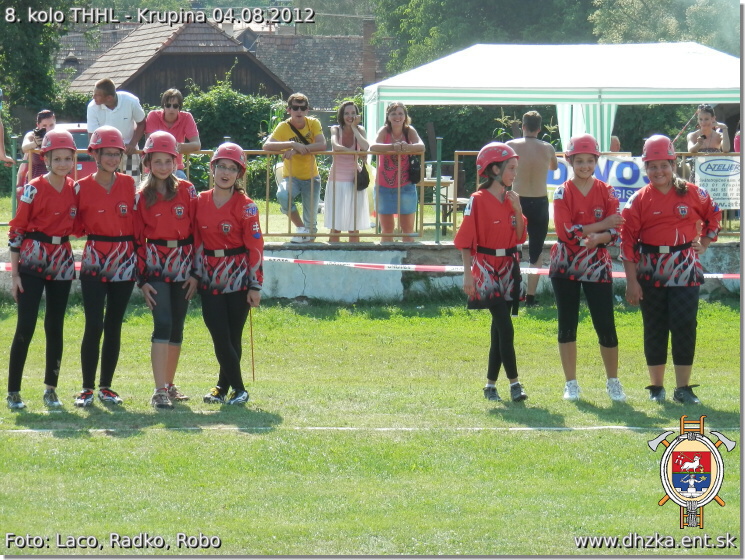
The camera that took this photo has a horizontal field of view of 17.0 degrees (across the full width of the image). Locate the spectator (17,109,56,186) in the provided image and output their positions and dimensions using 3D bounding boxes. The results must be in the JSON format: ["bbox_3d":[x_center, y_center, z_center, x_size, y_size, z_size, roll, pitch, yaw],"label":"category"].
[{"bbox_3d":[-3.397,-0.991,25.488,0.480,1.504,0.500,0,4,-5],"label":"spectator"}]

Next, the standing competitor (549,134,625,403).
[{"bbox_3d":[1.338,-0.077,15.626,0.470,1.657,0.340,0,4,5],"label":"standing competitor"}]

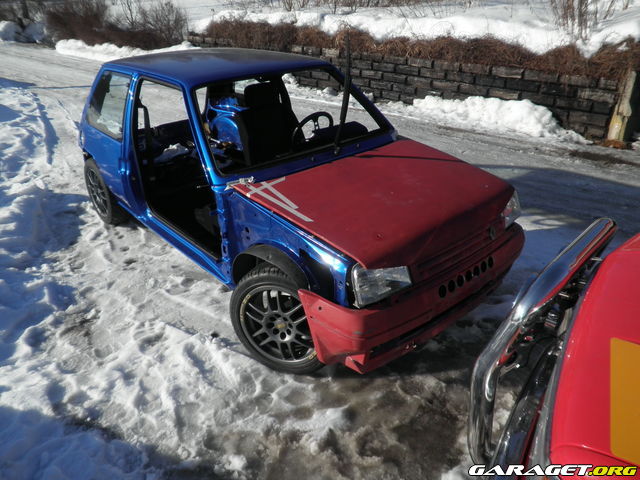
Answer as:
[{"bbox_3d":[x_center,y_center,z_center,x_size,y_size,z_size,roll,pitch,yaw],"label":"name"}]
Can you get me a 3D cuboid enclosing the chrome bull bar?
[{"bbox_3d":[0.903,0.326,1.783,0.200,0.480,1.242,24,36,37],"label":"chrome bull bar"}]

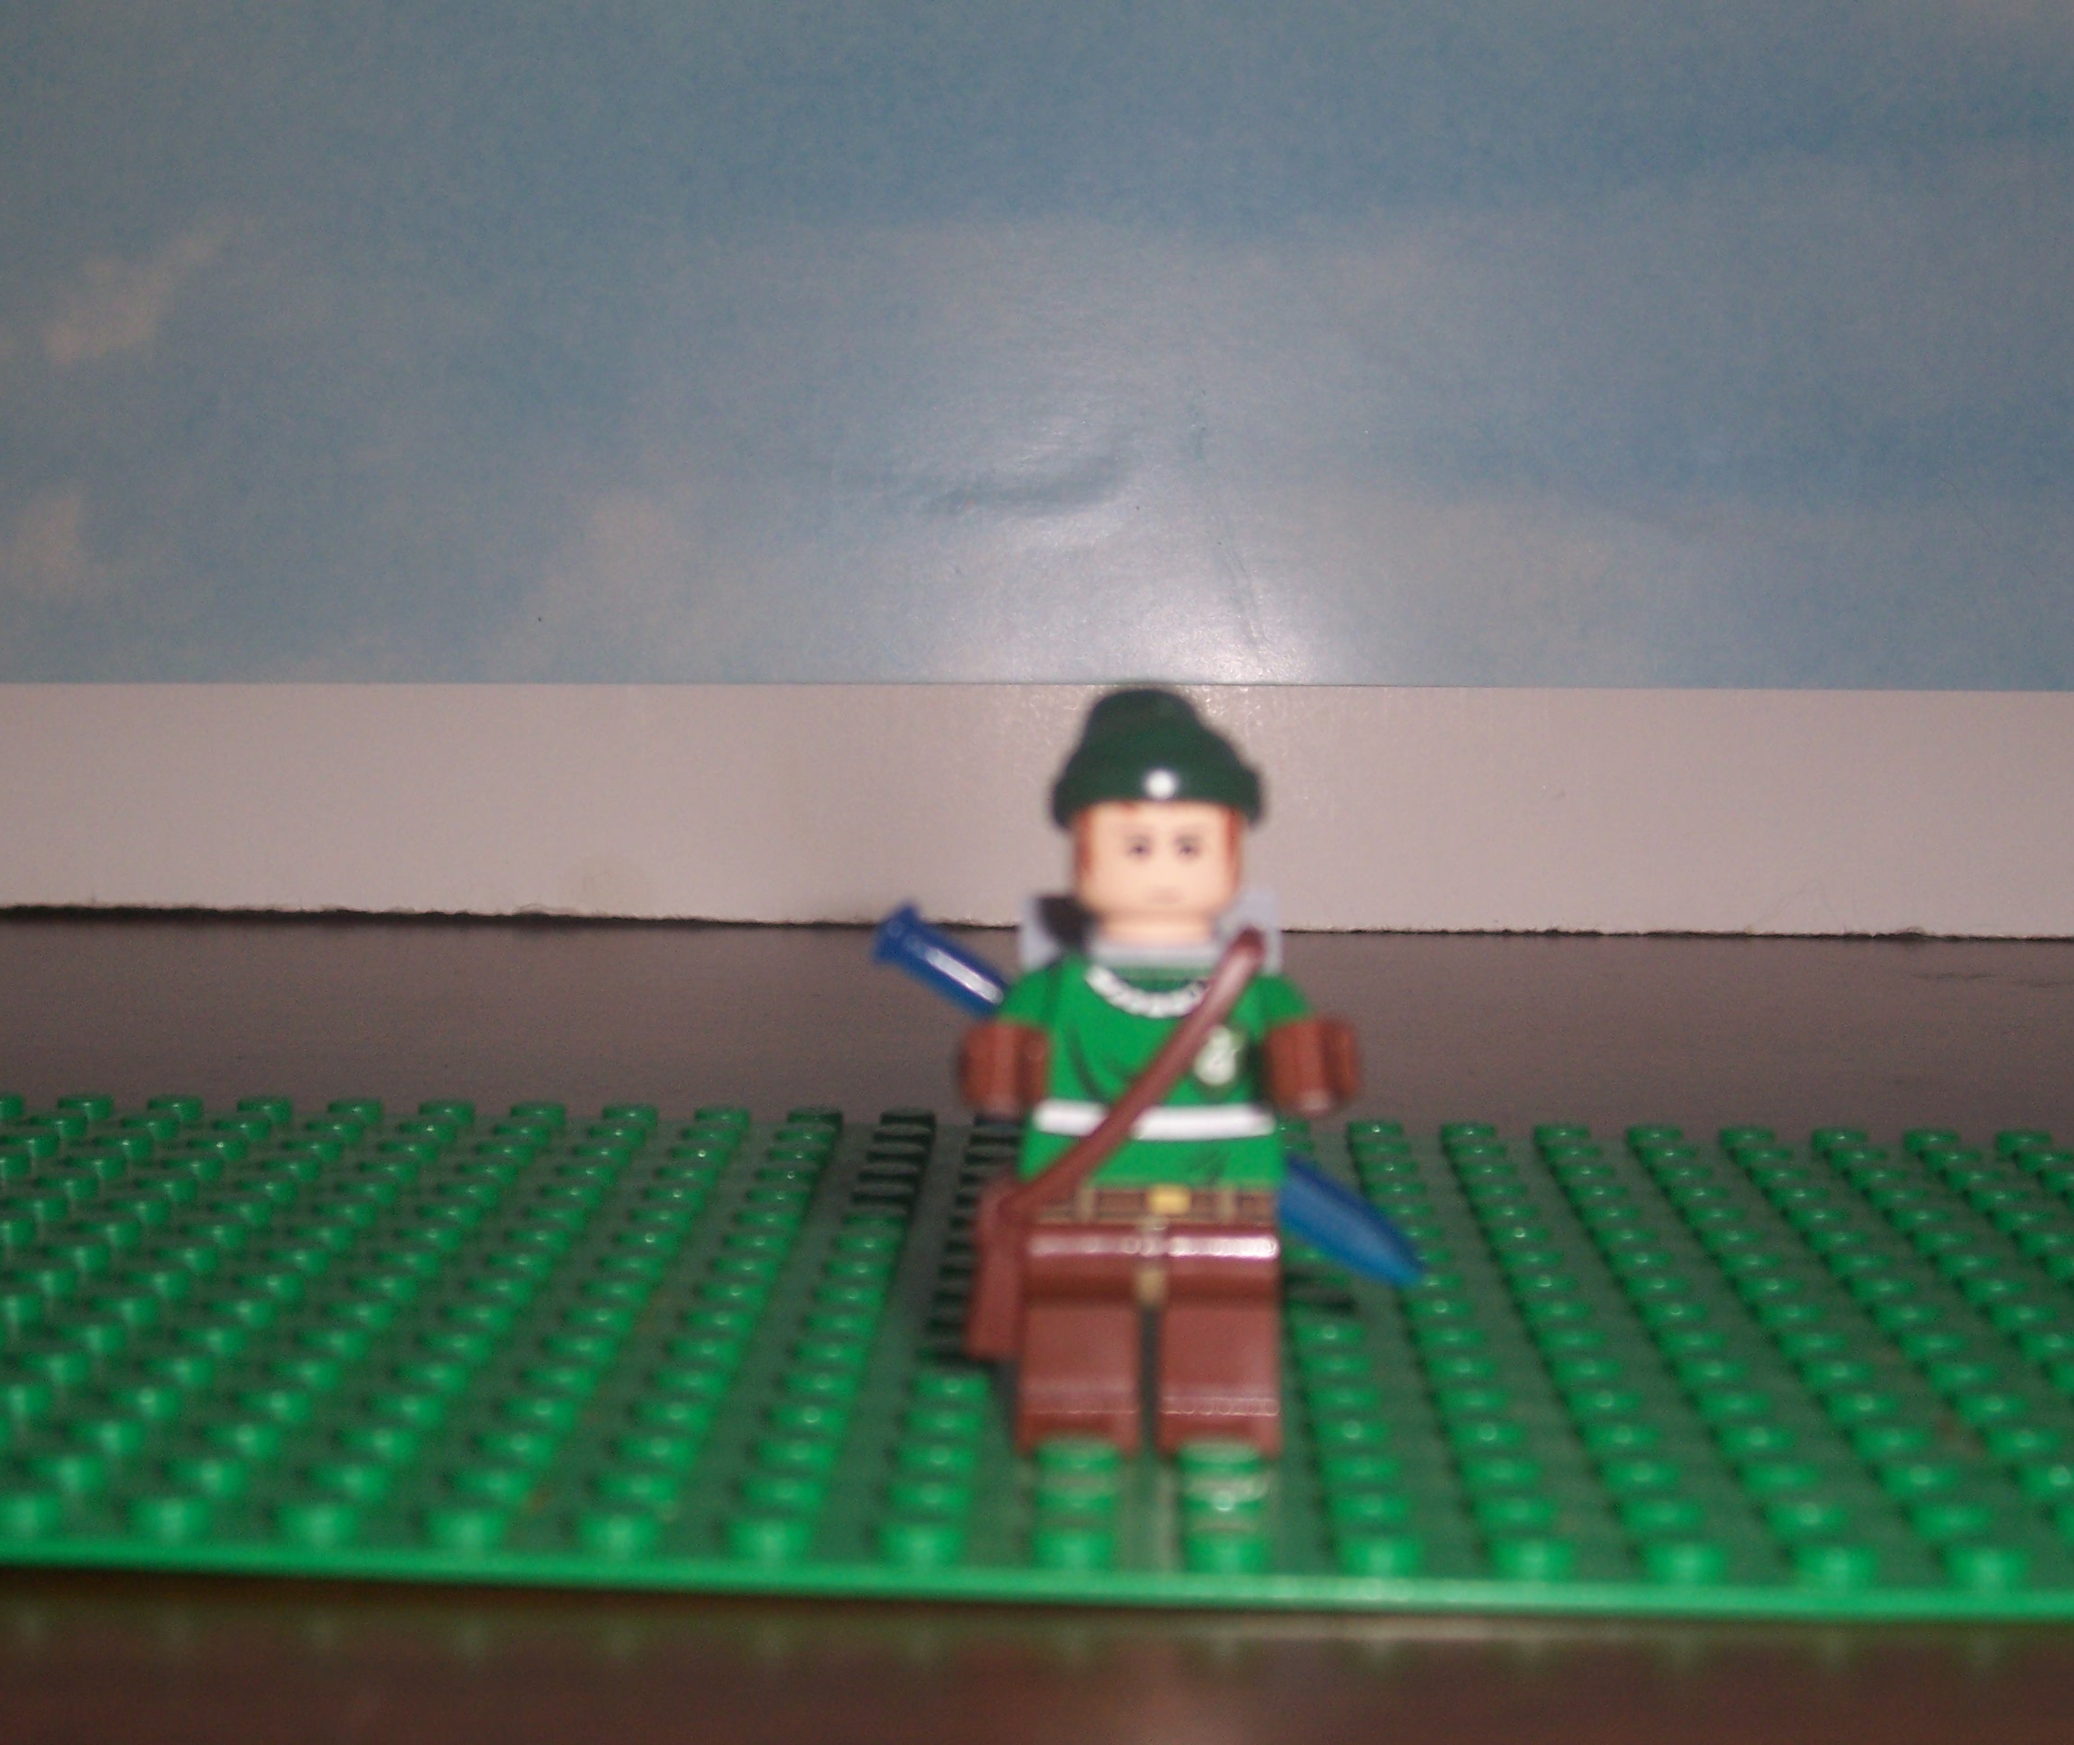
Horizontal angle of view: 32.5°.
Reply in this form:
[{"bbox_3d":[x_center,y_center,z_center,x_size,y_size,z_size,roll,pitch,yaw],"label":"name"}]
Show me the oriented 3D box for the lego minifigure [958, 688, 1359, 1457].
[{"bbox_3d":[0.007,0.012,0.207,0.022,0.045,0.016,1,7,1],"label":"lego minifigure"}]

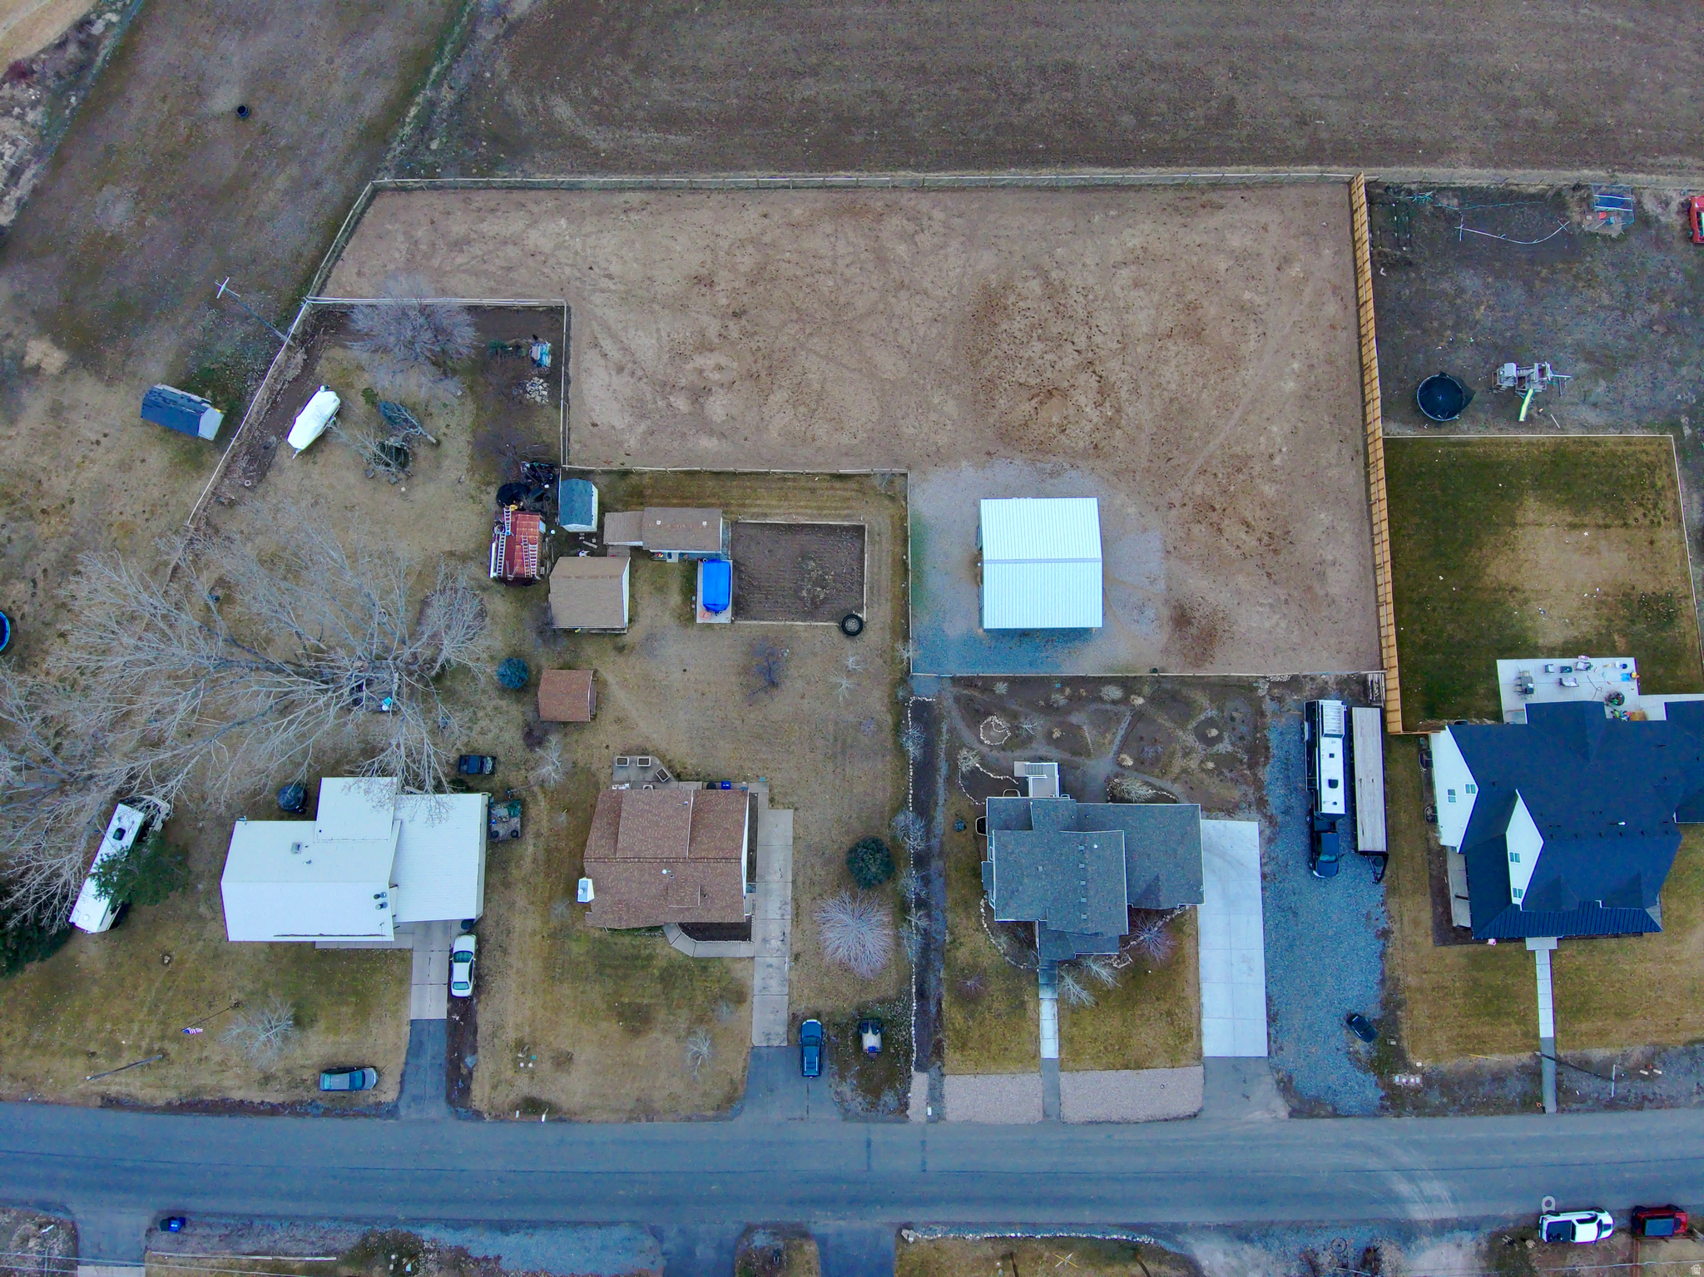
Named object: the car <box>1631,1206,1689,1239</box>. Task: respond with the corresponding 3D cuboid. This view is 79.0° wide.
[{"bbox_3d":[63.584,45.768,81.166,4.250,1.750,1.820,-2,81,0],"label":"car"}]

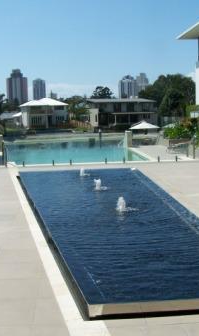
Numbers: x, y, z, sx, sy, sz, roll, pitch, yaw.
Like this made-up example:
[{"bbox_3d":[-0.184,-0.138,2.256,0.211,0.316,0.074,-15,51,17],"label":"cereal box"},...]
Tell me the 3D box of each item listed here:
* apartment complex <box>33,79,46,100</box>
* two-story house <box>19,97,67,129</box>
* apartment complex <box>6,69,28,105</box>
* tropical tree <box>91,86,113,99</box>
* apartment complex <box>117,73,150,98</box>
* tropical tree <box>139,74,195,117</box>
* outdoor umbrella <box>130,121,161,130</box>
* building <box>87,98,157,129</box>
[{"bbox_3d":[-131.119,-152.037,1089.784,26.000,88.410,25.000,-2,6,-5],"label":"apartment complex"},{"bbox_3d":[-13.493,-13.235,120.241,11.200,7.110,9.500,-3,6,-15],"label":"two-story house"},{"bbox_3d":[-142.059,-125.119,841.123,35.000,87.530,30.000,-3,6,-14],"label":"apartment complex"},{"bbox_3d":[0.538,-18.756,148.853,6.800,11.760,6.500,-1,6,0],"label":"tropical tree"},{"bbox_3d":[59.447,-124.259,841.732,50.000,76.030,32.000,-1,6,4],"label":"apartment complex"},{"bbox_3d":[16.223,-15.816,117.015,13.000,12.508,12.000,-1,6,0],"label":"tropical tree"},{"bbox_3d":[4.259,-3.007,45.948,2.900,2.805,2.900,-1,6,-4],"label":"outdoor umbrella"},{"bbox_3d":[5.031,-12.326,111.331,15.300,6.572,10.000,-1,6,-4],"label":"building"}]

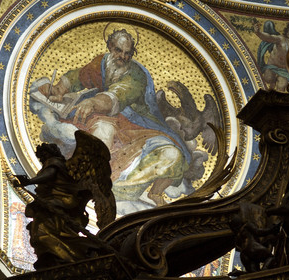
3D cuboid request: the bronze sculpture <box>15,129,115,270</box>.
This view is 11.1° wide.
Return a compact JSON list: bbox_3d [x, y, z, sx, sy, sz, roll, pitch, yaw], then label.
[{"bbox_3d":[-1.869,1.703,35.493,2.300,4.000,2.000,5,-35,-7],"label":"bronze sculpture"}]

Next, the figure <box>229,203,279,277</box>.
[{"bbox_3d":[2.577,2.367,34.606,1.000,2.000,0.900,-18,-39,25],"label":"figure"}]

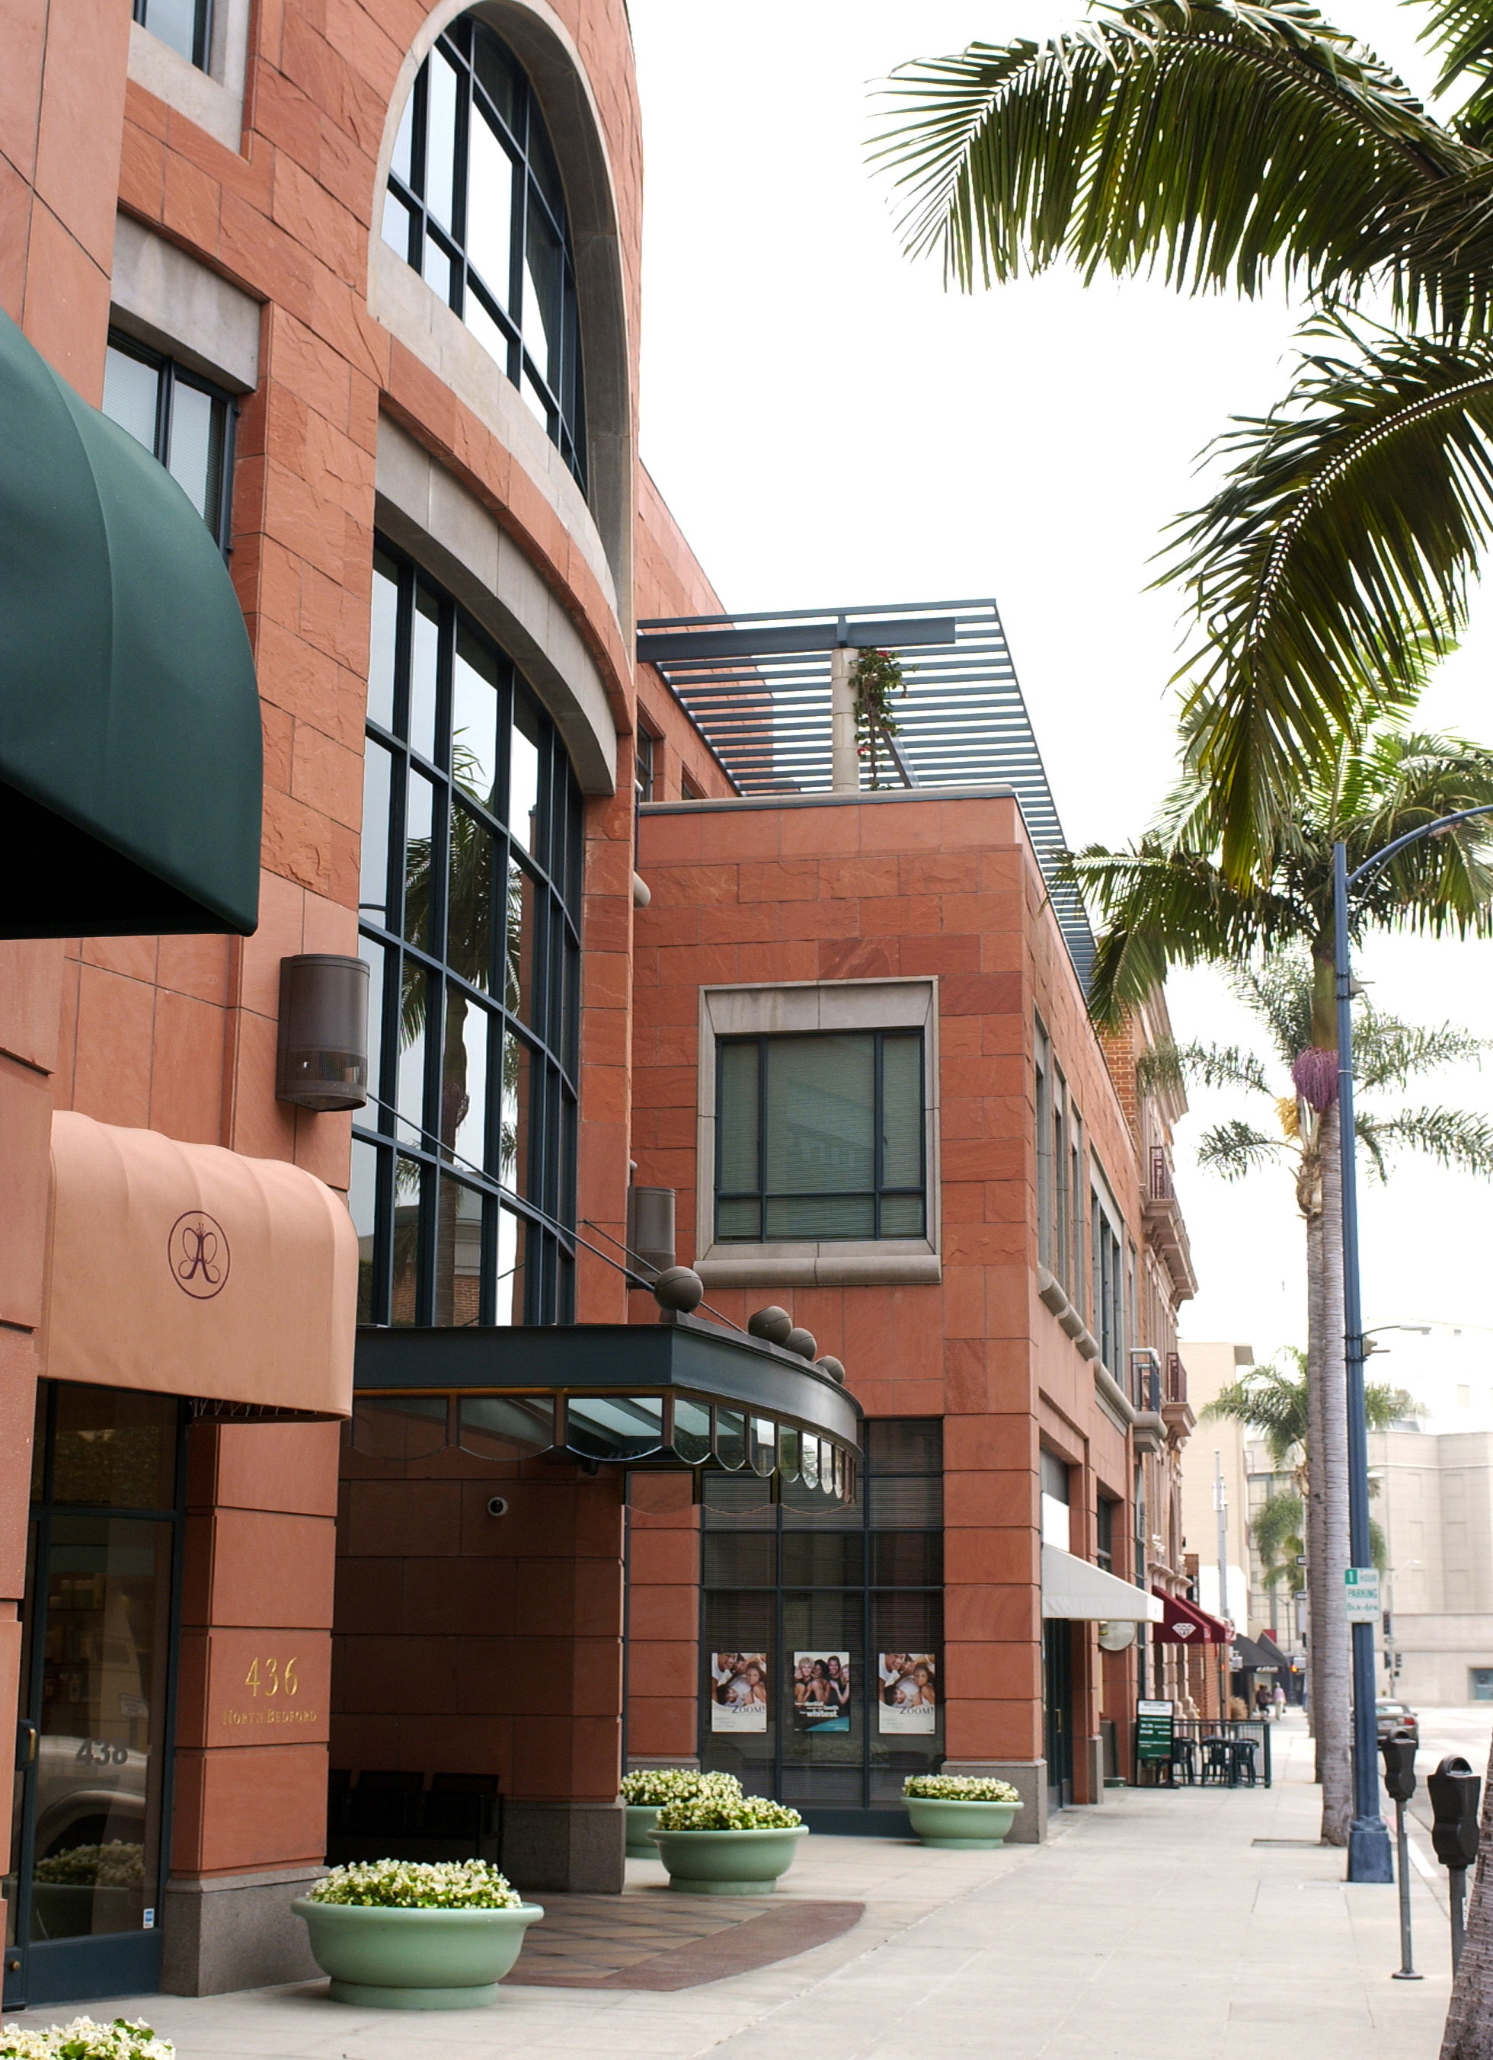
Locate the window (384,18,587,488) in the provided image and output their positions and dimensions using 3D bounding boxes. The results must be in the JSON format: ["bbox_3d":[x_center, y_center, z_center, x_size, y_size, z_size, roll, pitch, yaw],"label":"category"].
[{"bbox_3d":[-1.905,-6.160,20.969,0.431,3.172,6.006,-2,-14,11],"label":"window"}]

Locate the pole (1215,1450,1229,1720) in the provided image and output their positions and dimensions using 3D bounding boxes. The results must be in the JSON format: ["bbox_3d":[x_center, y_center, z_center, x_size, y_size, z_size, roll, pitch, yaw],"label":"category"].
[{"bbox_3d":[19.242,22.471,106.985,0.250,11.015,0.250,-2,-14,11],"label":"pole"}]

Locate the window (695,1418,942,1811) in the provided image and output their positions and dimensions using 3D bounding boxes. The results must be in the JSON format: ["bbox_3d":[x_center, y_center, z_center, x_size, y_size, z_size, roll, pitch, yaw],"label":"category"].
[{"bbox_3d":[0.811,6.598,29.931,2.808,4.355,0.200,-2,-14,11],"label":"window"}]

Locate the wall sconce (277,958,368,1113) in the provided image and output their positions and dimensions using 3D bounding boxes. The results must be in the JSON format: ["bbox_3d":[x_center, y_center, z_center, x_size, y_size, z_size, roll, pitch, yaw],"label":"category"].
[{"bbox_3d":[-2.352,0.024,15.426,0.370,0.847,0.601,-7,-16,29],"label":"wall sconce"}]

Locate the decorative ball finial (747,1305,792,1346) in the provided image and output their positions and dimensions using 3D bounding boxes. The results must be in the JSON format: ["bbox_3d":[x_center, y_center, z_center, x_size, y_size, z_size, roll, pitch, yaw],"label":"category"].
[{"bbox_3d":[0.152,1.862,16.643,0.273,0.273,0.273,-2,-14,11],"label":"decorative ball finial"}]

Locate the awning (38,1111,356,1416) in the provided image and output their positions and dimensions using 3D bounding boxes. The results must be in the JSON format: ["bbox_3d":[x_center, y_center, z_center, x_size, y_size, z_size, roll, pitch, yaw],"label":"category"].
[{"bbox_3d":[-3.113,1.179,13.621,1.047,1.463,2.187,-8,-17,32],"label":"awning"}]

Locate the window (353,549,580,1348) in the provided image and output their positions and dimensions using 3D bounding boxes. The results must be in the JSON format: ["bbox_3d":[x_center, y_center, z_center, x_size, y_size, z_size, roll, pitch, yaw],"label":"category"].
[{"bbox_3d":[-1.949,-0.079,19.451,0.431,5.359,6.006,-2,-14,11],"label":"window"}]

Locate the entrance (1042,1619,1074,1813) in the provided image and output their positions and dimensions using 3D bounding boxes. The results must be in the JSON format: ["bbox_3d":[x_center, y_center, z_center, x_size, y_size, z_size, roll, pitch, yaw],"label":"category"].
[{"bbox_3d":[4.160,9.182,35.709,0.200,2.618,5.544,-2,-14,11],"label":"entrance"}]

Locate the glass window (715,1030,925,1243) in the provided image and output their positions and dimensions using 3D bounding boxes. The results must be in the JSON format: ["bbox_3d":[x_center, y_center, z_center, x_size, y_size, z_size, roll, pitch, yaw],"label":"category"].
[{"bbox_3d":[0.847,1.224,31.062,2.488,2.544,0.200,-2,-14,11],"label":"glass window"}]

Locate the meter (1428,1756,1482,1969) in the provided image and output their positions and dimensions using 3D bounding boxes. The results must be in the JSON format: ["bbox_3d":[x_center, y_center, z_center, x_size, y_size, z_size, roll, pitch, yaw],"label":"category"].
[{"bbox_3d":[2.651,3.375,9.825,0.180,1.327,0.150,9,-16,-31],"label":"meter"}]

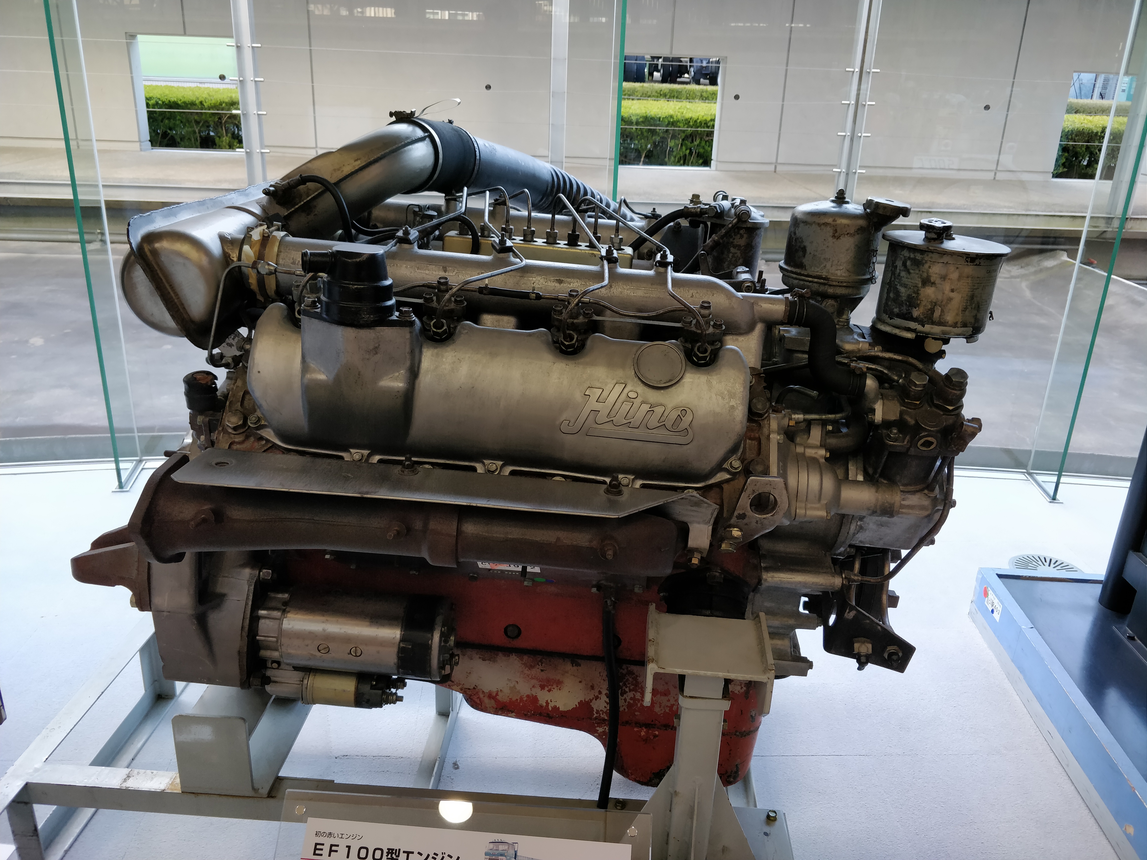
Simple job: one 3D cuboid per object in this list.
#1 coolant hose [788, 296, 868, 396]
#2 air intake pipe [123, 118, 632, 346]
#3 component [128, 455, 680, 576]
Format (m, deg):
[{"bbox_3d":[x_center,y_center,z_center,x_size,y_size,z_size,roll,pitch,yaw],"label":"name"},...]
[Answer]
[{"bbox_3d":[0.357,-0.120,1.131,0.116,0.132,0.071,5,18,0],"label":"coolant hose"},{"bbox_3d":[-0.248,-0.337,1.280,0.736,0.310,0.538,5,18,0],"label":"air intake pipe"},{"bbox_3d":[-0.211,0.107,1.015,0.675,0.117,0.117,5,18,0],"label":"component"}]

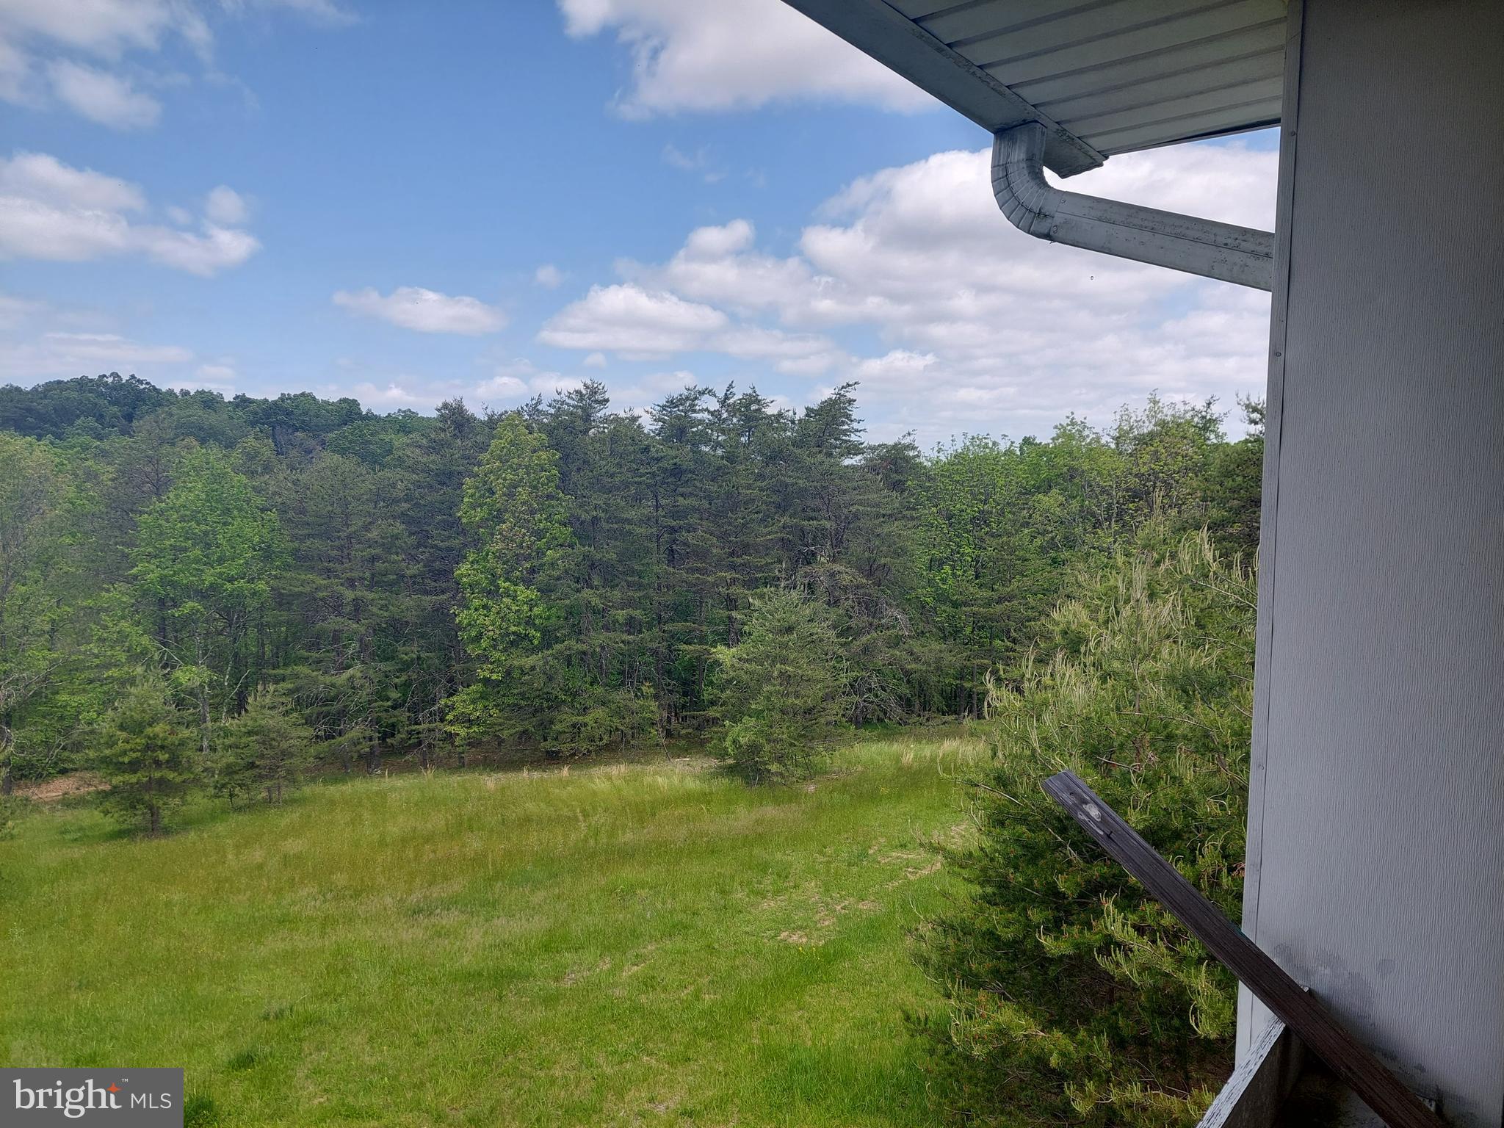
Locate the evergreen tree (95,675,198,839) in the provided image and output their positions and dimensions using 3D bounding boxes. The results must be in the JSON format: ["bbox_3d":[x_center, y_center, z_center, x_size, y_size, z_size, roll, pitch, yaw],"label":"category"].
[{"bbox_3d":[-12.750,4.040,22.000,2.150,3.400,2.150,0,5,0],"label":"evergreen tree"}]

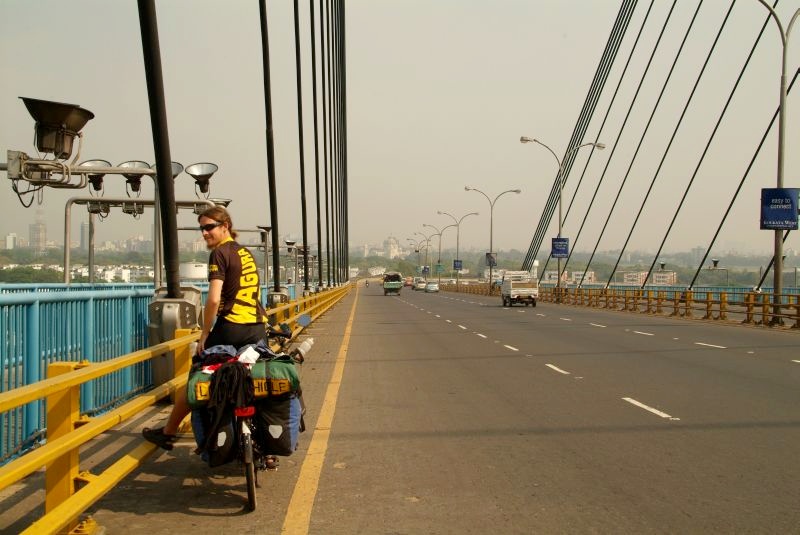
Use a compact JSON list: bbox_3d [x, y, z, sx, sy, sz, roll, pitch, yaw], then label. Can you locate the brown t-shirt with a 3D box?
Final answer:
[{"bbox_3d":[-1.027,0.089,5.500,0.390,0.550,0.270,-4,-2,-24],"label":"brown t-shirt"}]

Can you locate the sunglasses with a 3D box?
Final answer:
[{"bbox_3d":[-1.198,-0.252,5.500,0.145,0.050,0.120,-10,-6,43],"label":"sunglasses"}]

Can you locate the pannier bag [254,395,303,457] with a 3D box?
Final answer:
[{"bbox_3d":[-0.738,0.950,5.250,0.250,0.380,0.310,-3,1,-3],"label":"pannier bag"}]

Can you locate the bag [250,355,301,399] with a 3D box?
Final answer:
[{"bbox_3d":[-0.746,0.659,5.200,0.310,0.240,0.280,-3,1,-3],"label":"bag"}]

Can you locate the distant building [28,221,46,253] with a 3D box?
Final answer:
[{"bbox_3d":[-848.369,-71.380,2030.000,38.000,76.000,32.000,0,2,-24],"label":"distant building"}]

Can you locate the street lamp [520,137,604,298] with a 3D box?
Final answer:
[{"bbox_3d":[10.309,-3.055,55.200,5.300,10.600,0.400,1,1,-3],"label":"street lamp"}]

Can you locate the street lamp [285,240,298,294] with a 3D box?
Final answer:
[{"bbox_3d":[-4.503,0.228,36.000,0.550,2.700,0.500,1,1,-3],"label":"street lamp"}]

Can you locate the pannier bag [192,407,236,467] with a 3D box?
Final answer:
[{"bbox_3d":[-1.120,1.005,5.250,0.230,0.380,0.310,-3,1,-3],"label":"pannier bag"}]

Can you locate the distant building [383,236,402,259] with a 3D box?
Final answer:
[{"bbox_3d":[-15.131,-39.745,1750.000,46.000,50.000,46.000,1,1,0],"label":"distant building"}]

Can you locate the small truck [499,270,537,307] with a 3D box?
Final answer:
[{"bbox_3d":[6.616,1.165,48.398,1.520,1.930,3.800,1,-1,-3],"label":"small truck"}]

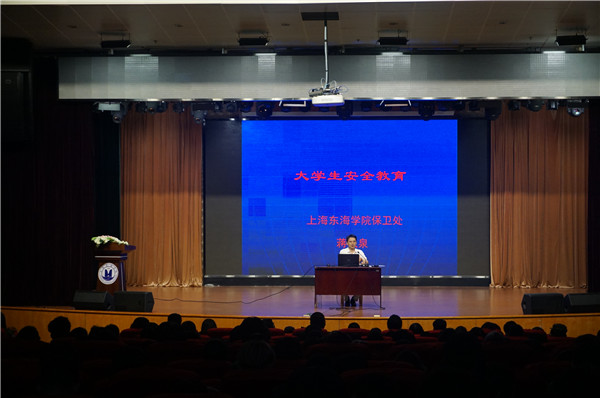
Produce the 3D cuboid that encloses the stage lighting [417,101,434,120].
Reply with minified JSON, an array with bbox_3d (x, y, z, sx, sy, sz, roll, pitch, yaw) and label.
[{"bbox_3d":[2.503,-1.758,24.600,0.330,0.440,0.320,0,0,3],"label":"stage lighting"}]

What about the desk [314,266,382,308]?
[{"bbox_3d":[0.920,1.623,23.200,1.210,0.750,0.600,0,0,3],"label":"desk"}]

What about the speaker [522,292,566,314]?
[{"bbox_3d":[4.217,1.827,21.700,0.660,0.370,0.400,0,0,-8],"label":"speaker"}]

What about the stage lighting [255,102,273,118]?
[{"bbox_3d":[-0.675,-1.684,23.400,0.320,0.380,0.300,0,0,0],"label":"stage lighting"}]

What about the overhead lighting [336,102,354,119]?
[{"bbox_3d":[0.893,-1.768,24.600,0.330,0.430,0.320,0,0,3],"label":"overhead lighting"}]

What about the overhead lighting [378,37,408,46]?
[{"bbox_3d":[1.582,-2.654,21.000,0.500,0.160,0.250,0,0,3],"label":"overhead lighting"}]

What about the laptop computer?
[{"bbox_3d":[0.909,1.133,23.100,0.380,0.240,0.300,0,0,0],"label":"laptop computer"}]

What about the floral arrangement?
[{"bbox_3d":[-3.502,0.774,23.000,0.680,0.240,0.340,0,0,11],"label":"floral arrangement"}]

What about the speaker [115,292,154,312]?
[{"bbox_3d":[-2.965,1.830,22.303,0.600,0.335,0.420,0,0,15],"label":"speaker"}]

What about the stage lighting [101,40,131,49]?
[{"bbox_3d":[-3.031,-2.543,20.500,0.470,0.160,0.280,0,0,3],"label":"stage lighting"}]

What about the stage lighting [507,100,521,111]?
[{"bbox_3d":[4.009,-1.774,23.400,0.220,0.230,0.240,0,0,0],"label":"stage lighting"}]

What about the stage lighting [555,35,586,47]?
[{"bbox_3d":[4.492,-2.639,20.700,0.500,0.220,0.280,0,0,0],"label":"stage lighting"}]

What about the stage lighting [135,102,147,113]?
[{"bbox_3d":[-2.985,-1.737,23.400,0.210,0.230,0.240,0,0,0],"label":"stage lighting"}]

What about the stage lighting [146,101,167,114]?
[{"bbox_3d":[-2.741,-1.767,23.837,0.360,0.300,0.300,0,0,3],"label":"stage lighting"}]

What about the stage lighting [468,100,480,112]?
[{"bbox_3d":[3.279,-1.757,23.452,0.230,0.280,0.250,0,0,3],"label":"stage lighting"}]

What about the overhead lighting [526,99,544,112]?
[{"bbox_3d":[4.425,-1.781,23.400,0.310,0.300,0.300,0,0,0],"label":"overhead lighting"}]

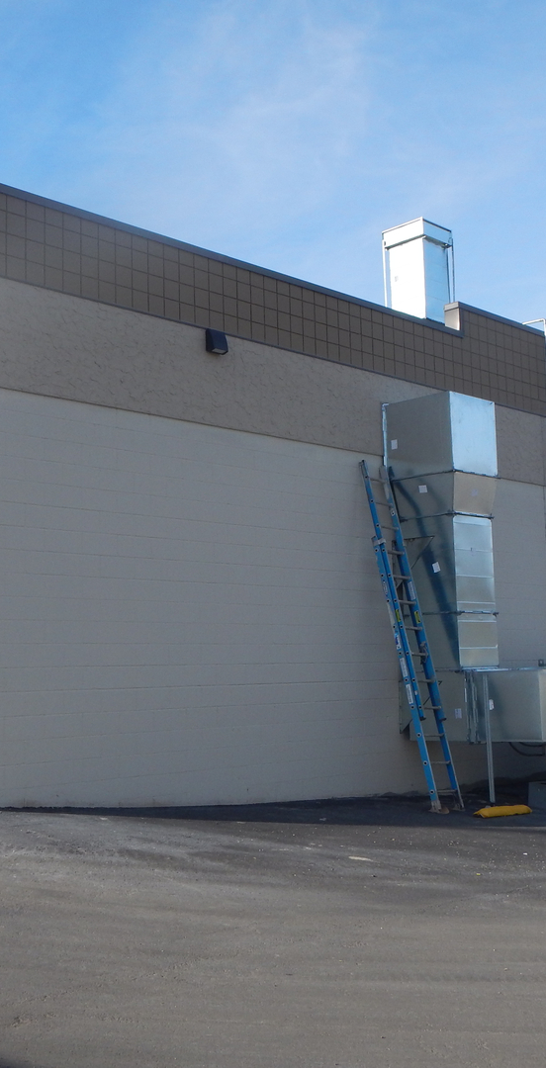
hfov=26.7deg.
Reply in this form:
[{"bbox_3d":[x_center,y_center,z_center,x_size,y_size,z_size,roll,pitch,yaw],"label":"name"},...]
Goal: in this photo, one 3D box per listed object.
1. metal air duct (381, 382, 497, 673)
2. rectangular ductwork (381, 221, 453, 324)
[{"bbox_3d":[2.048,0.007,13.672,0.935,3.160,0.950,-8,-9,44],"label":"metal air duct"},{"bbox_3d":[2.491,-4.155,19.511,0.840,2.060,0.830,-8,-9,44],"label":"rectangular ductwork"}]

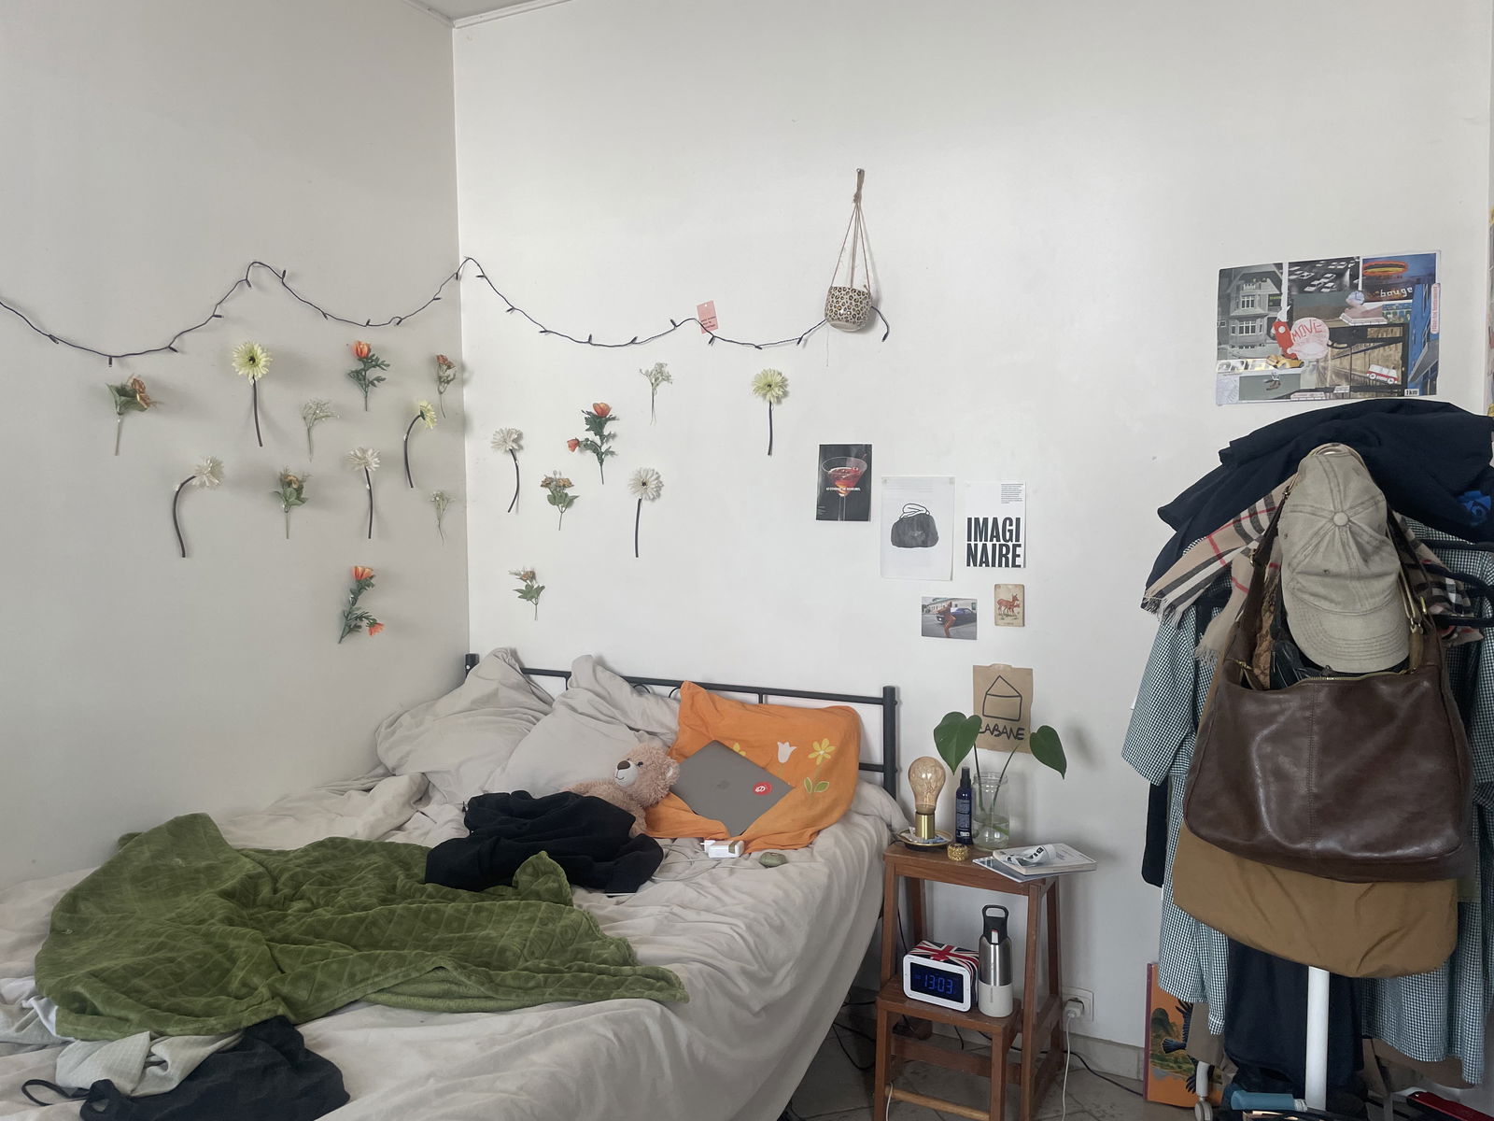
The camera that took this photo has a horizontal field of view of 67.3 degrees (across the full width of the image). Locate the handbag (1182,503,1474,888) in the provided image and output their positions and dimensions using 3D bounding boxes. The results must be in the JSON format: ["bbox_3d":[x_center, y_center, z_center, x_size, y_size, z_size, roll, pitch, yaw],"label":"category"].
[{"bbox_3d":[0.758,0.158,1.470,0.325,0.475,0.130,1,4,27],"label":"handbag"}]

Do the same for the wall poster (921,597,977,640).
[{"bbox_3d":[0.515,0.148,2.856,0.145,0.103,0.004,1,4,27],"label":"wall poster"}]

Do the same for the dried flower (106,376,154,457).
[{"bbox_3d":[-1.380,-0.323,2.511,0.090,0.182,0.090,1,4,27],"label":"dried flower"}]

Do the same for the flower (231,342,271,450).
[{"bbox_3d":[-1.249,-0.416,2.829,0.065,0.265,0.085,1,4,28],"label":"flower"}]

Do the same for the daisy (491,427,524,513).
[{"bbox_3d":[-0.732,-0.275,3.433,0.115,0.255,0.070,1,4,27],"label":"daisy"}]

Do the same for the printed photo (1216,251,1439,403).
[{"bbox_3d":[1.245,-0.494,2.420,0.424,0.301,0.008,2,4,28],"label":"printed photo"}]

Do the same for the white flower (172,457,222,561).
[{"bbox_3d":[-1.306,-0.126,2.663,0.090,0.240,0.095,1,4,27],"label":"white flower"}]

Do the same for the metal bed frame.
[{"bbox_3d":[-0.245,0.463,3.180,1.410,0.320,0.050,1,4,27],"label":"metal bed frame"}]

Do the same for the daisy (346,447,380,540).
[{"bbox_3d":[-1.081,-0.187,3.161,0.060,0.260,0.080,1,4,28],"label":"daisy"}]

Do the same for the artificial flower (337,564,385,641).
[{"bbox_3d":[-1.066,0.121,3.095,0.065,0.210,0.140,1,4,27],"label":"artificial flower"}]

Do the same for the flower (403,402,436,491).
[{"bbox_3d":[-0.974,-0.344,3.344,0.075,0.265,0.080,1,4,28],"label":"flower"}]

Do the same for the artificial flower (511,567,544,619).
[{"bbox_3d":[-0.675,0.100,3.454,0.100,0.160,0.045,1,4,28],"label":"artificial flower"}]

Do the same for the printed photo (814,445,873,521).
[{"bbox_3d":[0.256,-0.205,2.962,0.153,0.201,0.008,4,5,28],"label":"printed photo"}]

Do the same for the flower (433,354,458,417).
[{"bbox_3d":[-0.910,-0.529,3.390,0.055,0.183,0.078,1,4,27],"label":"flower"}]

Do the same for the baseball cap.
[{"bbox_3d":[0.771,-0.002,1.450,0.152,0.285,0.120,-3,-2,27],"label":"baseball cap"}]

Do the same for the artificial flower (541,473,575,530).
[{"bbox_3d":[-0.567,-0.177,3.376,0.098,0.176,0.050,1,4,28],"label":"artificial flower"}]

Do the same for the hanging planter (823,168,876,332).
[{"bbox_3d":[0.260,-0.787,2.852,0.125,0.405,0.125,-1,4,0],"label":"hanging planter"}]

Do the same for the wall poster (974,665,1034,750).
[{"bbox_3d":[0.638,0.372,2.799,0.146,0.214,0.008,1,4,28],"label":"wall poster"}]

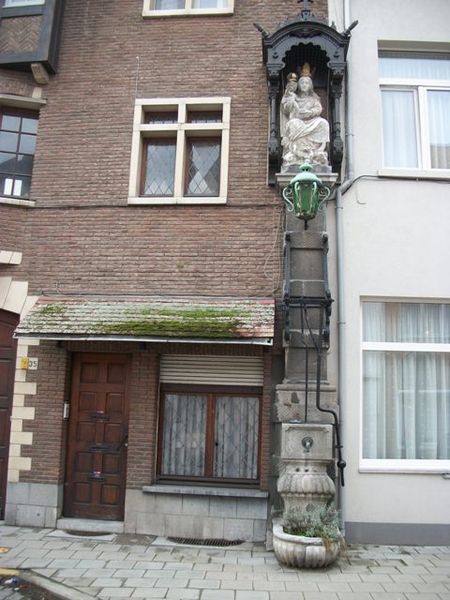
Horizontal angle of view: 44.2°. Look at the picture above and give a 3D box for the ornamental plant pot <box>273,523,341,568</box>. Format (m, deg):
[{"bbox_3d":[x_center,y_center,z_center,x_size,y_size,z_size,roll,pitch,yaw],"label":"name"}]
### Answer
[{"bbox_3d":[0.884,2.642,5.960,0.730,0.330,0.630,1,-10,2],"label":"ornamental plant pot"}]

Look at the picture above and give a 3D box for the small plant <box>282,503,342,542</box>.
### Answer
[{"bbox_3d":[0.938,2.386,5.948,0.640,0.380,0.450,1,-10,2],"label":"small plant"}]

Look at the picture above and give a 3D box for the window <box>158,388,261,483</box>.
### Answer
[{"bbox_3d":[-0.203,1.779,7.307,1.370,1.230,0.120,1,-10,6],"label":"window"}]

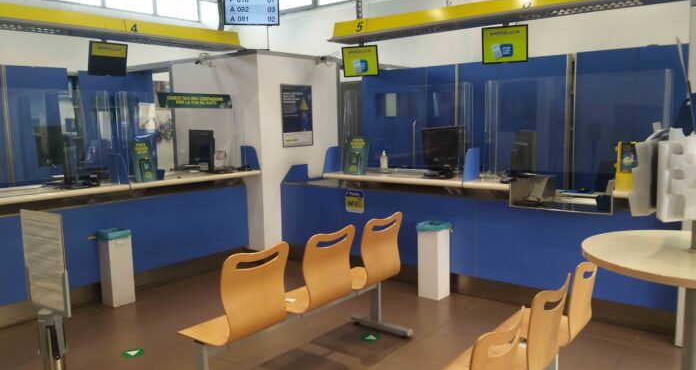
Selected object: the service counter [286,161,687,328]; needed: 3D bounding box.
[{"bbox_3d":[0.847,0.428,4.960,3.782,1.054,0.728,4,9,38],"label":"service counter"}]

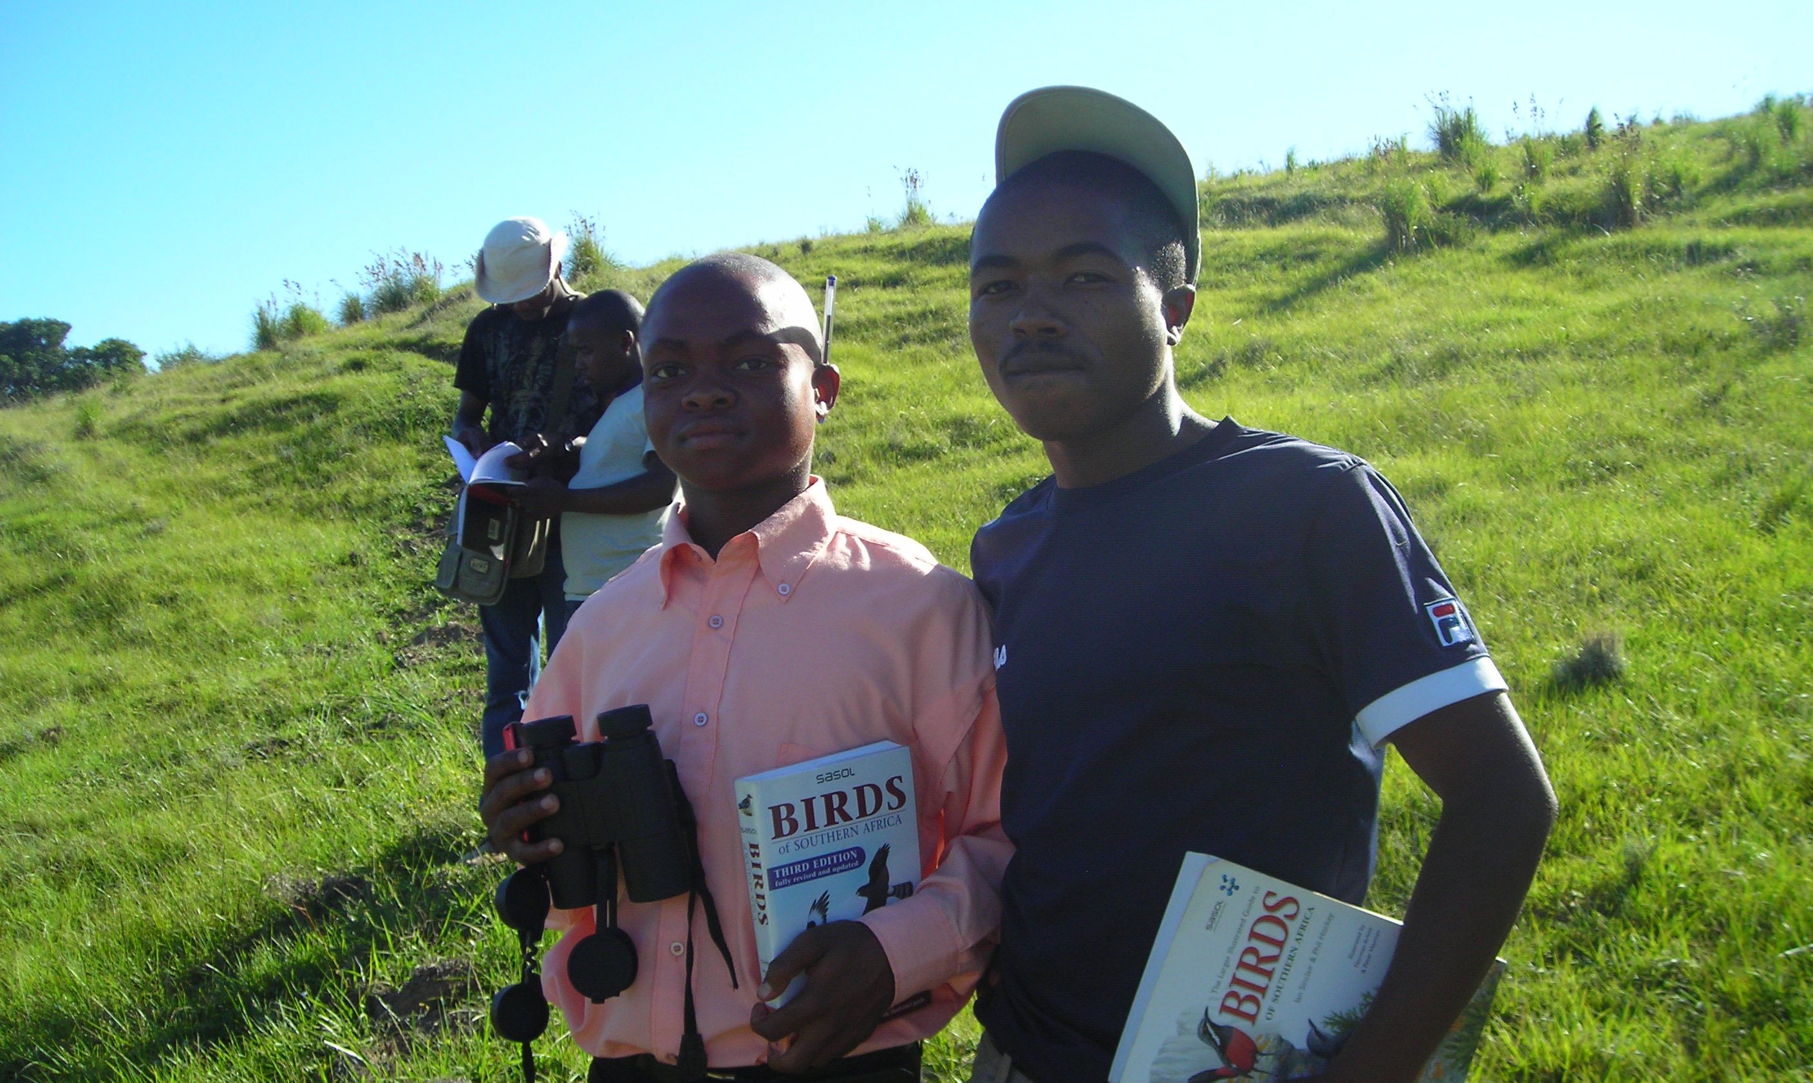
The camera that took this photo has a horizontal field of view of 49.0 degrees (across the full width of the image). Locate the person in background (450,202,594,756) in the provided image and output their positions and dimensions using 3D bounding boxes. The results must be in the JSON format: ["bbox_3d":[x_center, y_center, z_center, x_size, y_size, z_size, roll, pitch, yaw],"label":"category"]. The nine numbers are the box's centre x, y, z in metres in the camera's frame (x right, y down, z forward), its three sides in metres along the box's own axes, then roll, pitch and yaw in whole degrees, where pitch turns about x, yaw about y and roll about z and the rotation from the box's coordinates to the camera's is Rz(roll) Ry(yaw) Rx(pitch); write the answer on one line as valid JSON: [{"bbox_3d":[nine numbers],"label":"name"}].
[{"bbox_3d":[-1.024,-0.009,5.300,0.520,1.720,0.420,2,5,21],"label":"person in background"}]

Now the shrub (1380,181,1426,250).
[{"bbox_3d":[4.746,-3.110,19.000,0.446,0.690,0.410,0,5,0],"label":"shrub"}]

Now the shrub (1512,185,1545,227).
[{"bbox_3d":[6.405,-3.458,20.500,0.336,0.423,0.309,0,5,0],"label":"shrub"}]

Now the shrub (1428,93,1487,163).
[{"bbox_3d":[6.376,-4.780,23.000,0.687,0.802,0.632,0,0,0],"label":"shrub"}]

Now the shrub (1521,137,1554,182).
[{"bbox_3d":[6.658,-4.035,21.000,0.359,0.463,0.330,0,0,0],"label":"shrub"}]

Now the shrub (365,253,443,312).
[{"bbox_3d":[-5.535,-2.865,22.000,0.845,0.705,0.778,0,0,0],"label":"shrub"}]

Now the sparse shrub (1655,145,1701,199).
[{"bbox_3d":[7.176,-3.423,18.500,0.408,0.513,0.376,0,0,0],"label":"sparse shrub"}]

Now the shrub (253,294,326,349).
[{"bbox_3d":[-6.509,-2.317,21.000,0.777,0.583,0.583,0,5,0],"label":"shrub"}]

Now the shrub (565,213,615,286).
[{"bbox_3d":[-3.340,-3.071,21.000,0.538,0.777,0.495,0,5,0],"label":"shrub"}]

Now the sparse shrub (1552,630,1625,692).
[{"bbox_3d":[1.816,0.317,5.300,0.196,0.162,0.180,0,0,0],"label":"sparse shrub"}]

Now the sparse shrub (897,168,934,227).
[{"bbox_3d":[0.116,-4.315,25.000,0.463,0.747,0.426,0,5,0],"label":"sparse shrub"}]

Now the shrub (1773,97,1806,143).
[{"bbox_3d":[9.533,-4.567,21.500,0.352,0.490,0.324,0,0,0],"label":"shrub"}]

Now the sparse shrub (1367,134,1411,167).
[{"bbox_3d":[6.291,-5.098,26.000,0.537,0.444,0.494,0,5,0],"label":"sparse shrub"}]

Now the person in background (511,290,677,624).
[{"bbox_3d":[-0.735,0.120,4.800,0.500,1.450,0.460,0,0,-17],"label":"person in background"}]

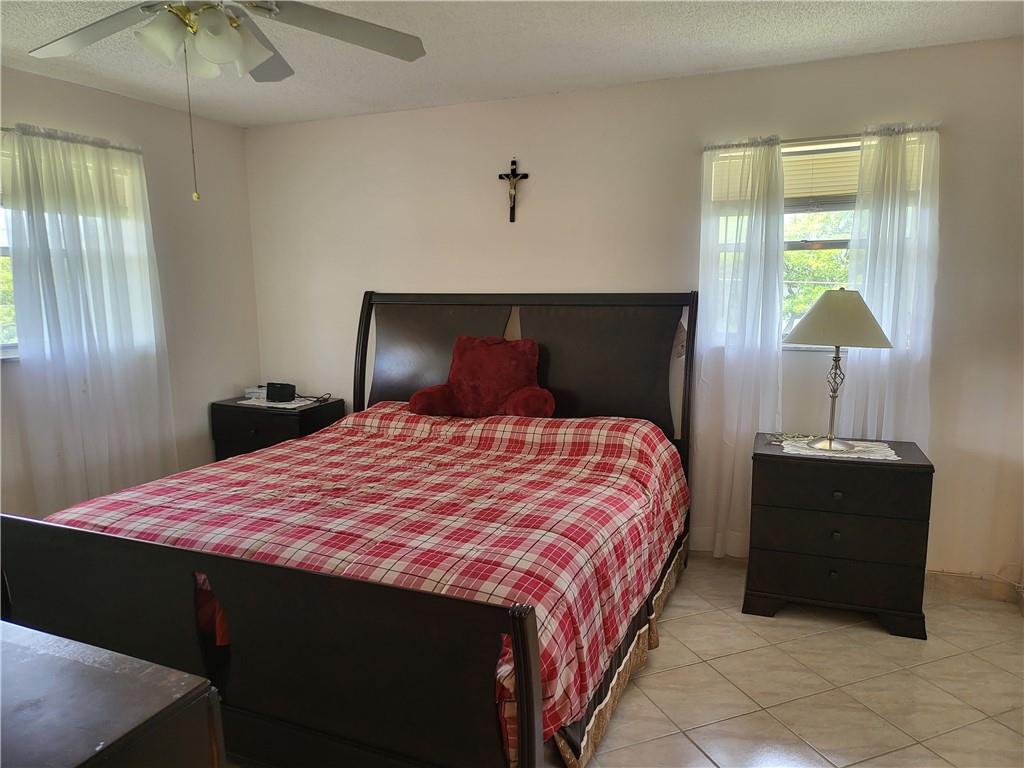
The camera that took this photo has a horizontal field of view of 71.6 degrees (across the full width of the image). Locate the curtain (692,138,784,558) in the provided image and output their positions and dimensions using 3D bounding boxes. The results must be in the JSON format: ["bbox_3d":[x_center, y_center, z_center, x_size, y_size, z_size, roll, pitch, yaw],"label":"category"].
[{"bbox_3d":[1.121,-0.127,3.541,0.436,2.095,0.099,3,9,23],"label":"curtain"}]

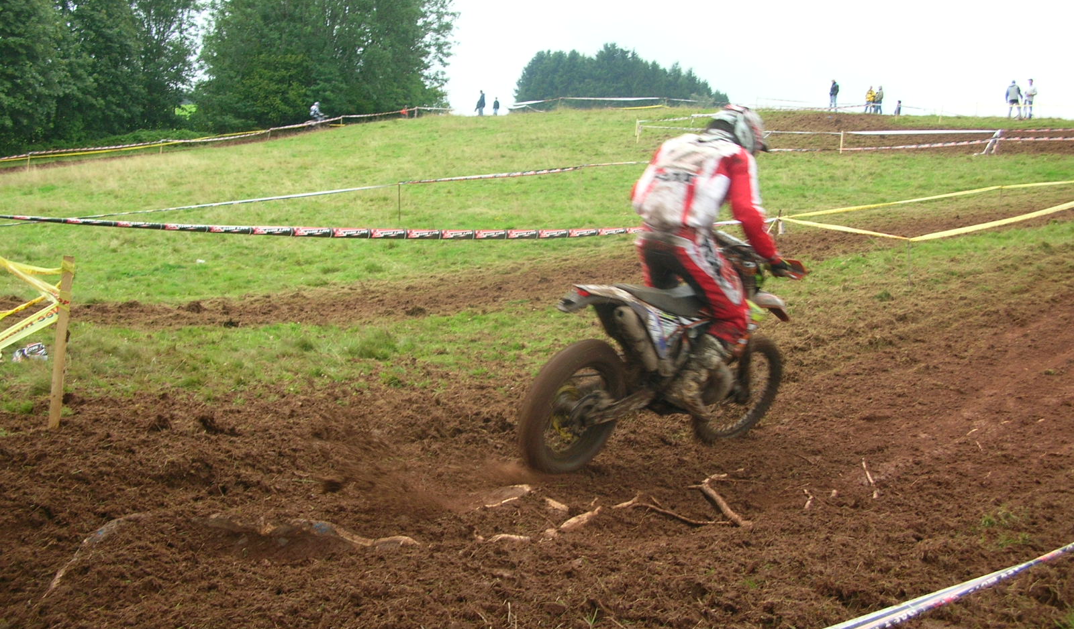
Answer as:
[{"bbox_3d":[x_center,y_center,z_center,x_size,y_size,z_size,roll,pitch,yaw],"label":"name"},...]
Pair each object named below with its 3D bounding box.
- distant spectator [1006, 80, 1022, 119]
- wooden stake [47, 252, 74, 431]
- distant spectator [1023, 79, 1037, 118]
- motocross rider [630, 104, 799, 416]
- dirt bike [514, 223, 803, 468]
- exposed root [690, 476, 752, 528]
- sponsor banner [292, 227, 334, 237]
[{"bbox_3d":[21.085,-9.495,48.000,0.660,1.750,0.420,1,7,6],"label":"distant spectator"},{"bbox_3d":[-2.626,0.151,6.000,0.060,0.970,0.045,5,6,-17],"label":"wooden stake"},{"bbox_3d":[21.827,-9.532,48.000,0.540,1.750,0.420,4,7,30],"label":"distant spectator"},{"bbox_3d":[0.880,-0.270,5.580,0.780,1.580,0.880,10,10,40],"label":"motocross rider"},{"bbox_3d":[0.740,0.170,5.660,0.820,1.220,2.120,19,13,39],"label":"dirt bike"},{"bbox_3d":[0.800,0.790,4.640,0.200,0.080,0.640,0,7,-6],"label":"exposed root"},{"bbox_3d":[-2.027,-0.740,9.788,0.380,0.090,0.012,-1,6,-34],"label":"sponsor banner"}]

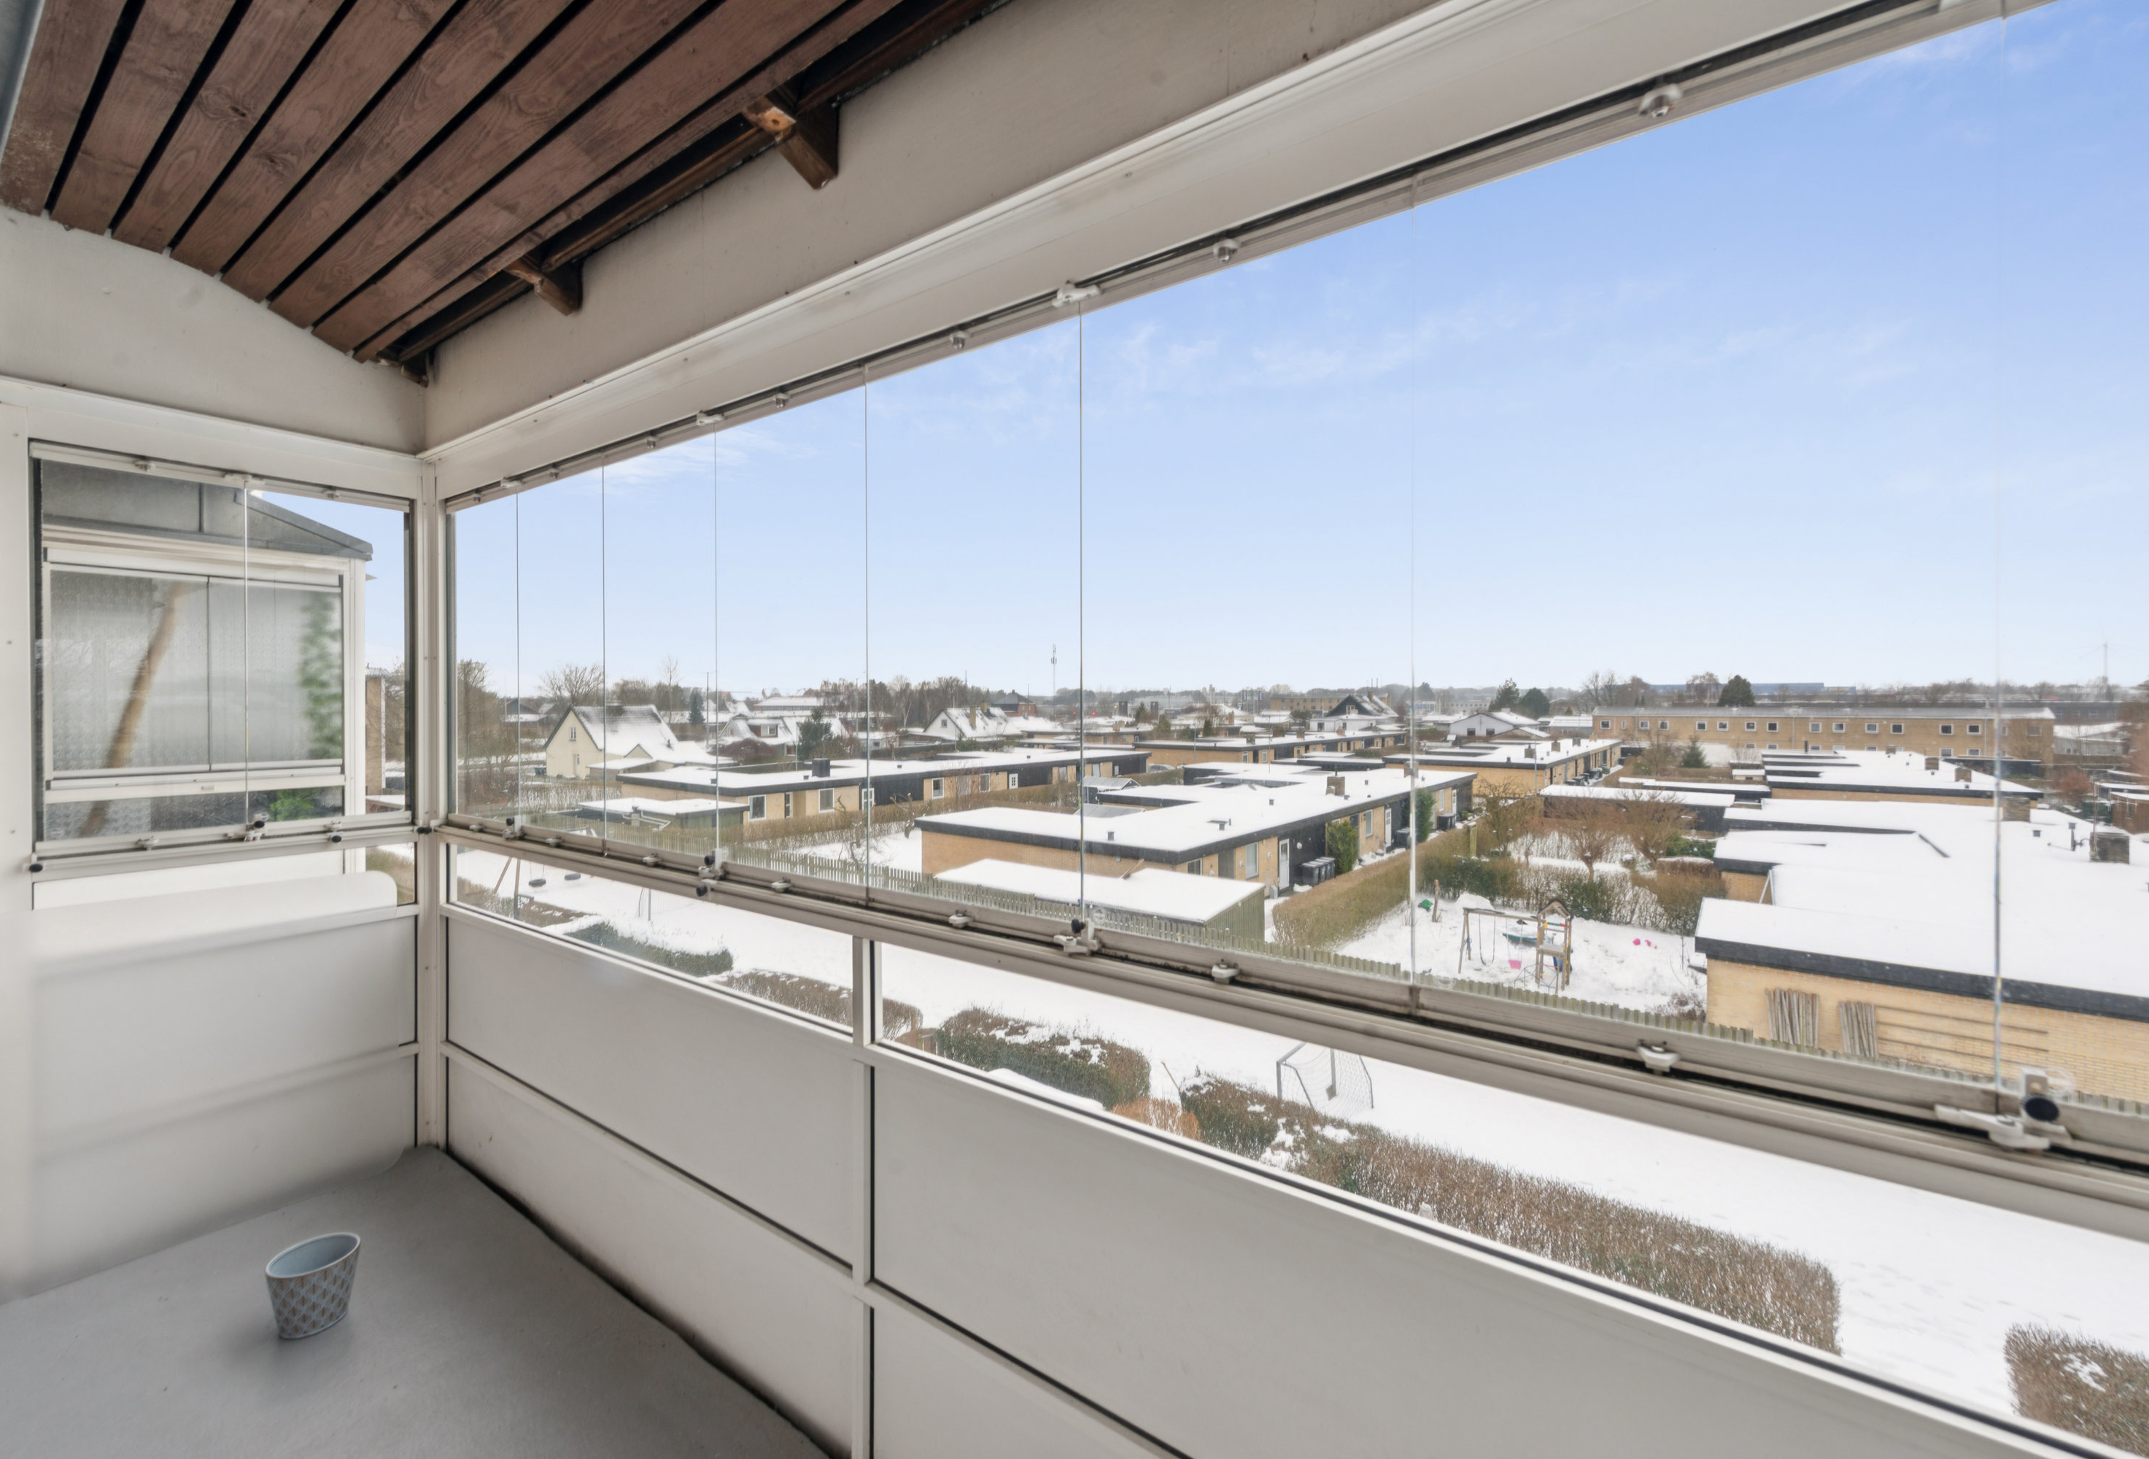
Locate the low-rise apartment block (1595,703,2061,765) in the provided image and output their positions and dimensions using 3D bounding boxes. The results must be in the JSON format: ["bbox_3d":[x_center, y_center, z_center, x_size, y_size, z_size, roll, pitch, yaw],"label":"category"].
[{"bbox_3d":[93.680,0.971,110.825,44.000,7.400,10.000,2,2,39],"label":"low-rise apartment block"}]

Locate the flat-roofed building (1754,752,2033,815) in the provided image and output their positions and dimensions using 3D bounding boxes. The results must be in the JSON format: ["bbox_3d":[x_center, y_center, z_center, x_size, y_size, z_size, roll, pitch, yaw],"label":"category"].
[{"bbox_3d":[65.387,4.424,71.111,12.000,3.100,49.500,2,2,39],"label":"flat-roofed building"}]

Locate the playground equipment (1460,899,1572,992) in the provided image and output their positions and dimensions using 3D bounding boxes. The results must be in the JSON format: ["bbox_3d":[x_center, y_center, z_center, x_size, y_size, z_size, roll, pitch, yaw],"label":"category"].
[{"bbox_3d":[13.321,6.253,25.656,3.000,2.420,2.000,2,2,39],"label":"playground equipment"}]

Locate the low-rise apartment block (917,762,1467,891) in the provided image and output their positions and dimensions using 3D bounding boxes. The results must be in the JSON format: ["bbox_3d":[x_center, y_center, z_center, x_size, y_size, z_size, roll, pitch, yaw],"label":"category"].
[{"bbox_3d":[11.052,5.134,49.439,13.300,3.100,40.600,2,2,39],"label":"low-rise apartment block"}]

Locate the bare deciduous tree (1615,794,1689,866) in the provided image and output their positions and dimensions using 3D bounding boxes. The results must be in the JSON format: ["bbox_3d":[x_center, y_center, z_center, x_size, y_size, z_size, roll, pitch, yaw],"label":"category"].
[{"bbox_3d":[29.179,5.100,42.843,3.200,3.600,3.200,1,2,34],"label":"bare deciduous tree"}]

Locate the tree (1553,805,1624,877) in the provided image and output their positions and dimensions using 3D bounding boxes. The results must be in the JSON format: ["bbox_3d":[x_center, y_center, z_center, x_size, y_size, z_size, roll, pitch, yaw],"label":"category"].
[{"bbox_3d":[24.076,5.333,39.557,3.000,3.350,3.000,1,2,31],"label":"tree"}]

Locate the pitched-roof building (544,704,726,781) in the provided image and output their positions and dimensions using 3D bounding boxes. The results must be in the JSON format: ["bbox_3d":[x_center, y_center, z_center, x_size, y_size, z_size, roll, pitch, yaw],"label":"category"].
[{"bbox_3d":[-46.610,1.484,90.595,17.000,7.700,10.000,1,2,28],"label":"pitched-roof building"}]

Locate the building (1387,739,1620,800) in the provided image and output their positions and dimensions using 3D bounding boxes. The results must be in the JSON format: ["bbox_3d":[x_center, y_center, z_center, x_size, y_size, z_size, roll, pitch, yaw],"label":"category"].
[{"bbox_3d":[49.808,3.639,95.049,13.900,3.100,51.700,2,2,39],"label":"building"}]

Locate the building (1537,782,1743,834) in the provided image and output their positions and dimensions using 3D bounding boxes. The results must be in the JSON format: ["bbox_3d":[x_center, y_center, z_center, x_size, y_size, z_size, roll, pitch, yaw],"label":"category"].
[{"bbox_3d":[35.150,5.324,53.566,9.900,2.450,6.400,2,2,39],"label":"building"}]

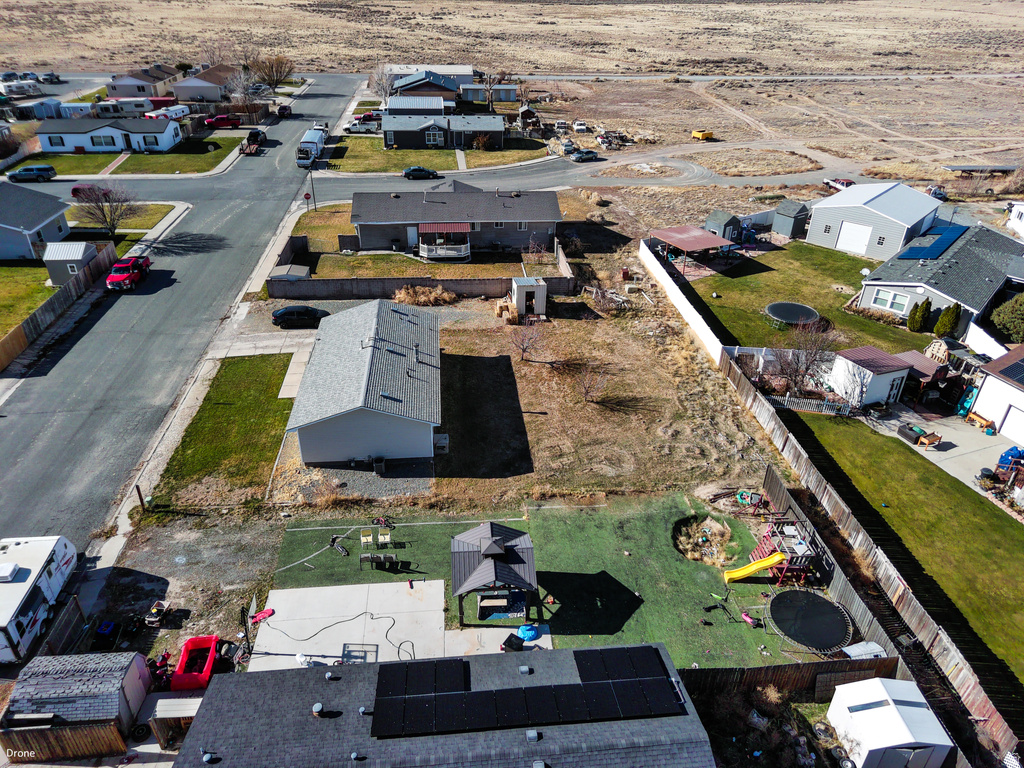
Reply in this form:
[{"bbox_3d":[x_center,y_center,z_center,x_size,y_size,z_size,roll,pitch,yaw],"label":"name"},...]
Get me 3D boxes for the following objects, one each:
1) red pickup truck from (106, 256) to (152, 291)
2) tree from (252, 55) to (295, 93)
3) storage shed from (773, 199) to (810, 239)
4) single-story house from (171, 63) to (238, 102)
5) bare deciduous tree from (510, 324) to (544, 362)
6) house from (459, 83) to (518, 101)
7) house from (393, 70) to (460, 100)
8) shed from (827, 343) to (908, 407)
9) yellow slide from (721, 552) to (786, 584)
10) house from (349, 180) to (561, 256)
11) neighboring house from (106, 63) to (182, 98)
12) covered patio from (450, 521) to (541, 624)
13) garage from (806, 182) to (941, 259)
[{"bbox_3d":[-34.489,-10.223,61.348,2.070,1.960,5.850,-2,31,-5],"label":"red pickup truck"},{"bbox_3d":[-53.166,-69.026,151.956,8.800,7.200,8.600,-2,32,-6],"label":"tree"},{"bbox_3d":[32.561,-19.452,79.357,3.150,3.420,2.400,-24,40,-36],"label":"storage shed"},{"bbox_3d":[-66.449,-66.746,150.147,9.770,4.490,22.200,-2,32,-6],"label":"single-story house"},{"bbox_3d":[1.084,-3.052,49.958,2.500,2.950,2.400,-2,31,-5],"label":"bare deciduous tree"},{"bbox_3d":[-4.880,-63.390,148.123,11.956,2.842,4.802,-2,31,-5],"label":"house"},{"bbox_3d":[-19.169,-65.868,150.683,13.600,5.000,14.200,-2,32,-6],"label":"house"},{"bbox_3d":[25.520,-0.606,48.779,3.280,2.950,3.740,-9,33,-17],"label":"shed"},{"bbox_3d":[11.510,8.783,32.339,2.750,1.420,0.550,-3,32,-7],"label":"yellow slide"},{"bbox_3d":[-5.941,-18.428,74.282,22.000,4.900,11.000,-2,32,-6],"label":"house"},{"bbox_3d":[-79.302,-66.019,148.262,9.996,4.214,19.894,-2,31,-6],"label":"neighboring house"},{"bbox_3d":[-0.875,8.465,30.451,3.570,3.470,3.500,-2,31,-5],"label":"covered patio"},{"bbox_3d":[40.025,-18.421,74.788,9.600,4.930,12.200,26,39,34],"label":"garage"}]

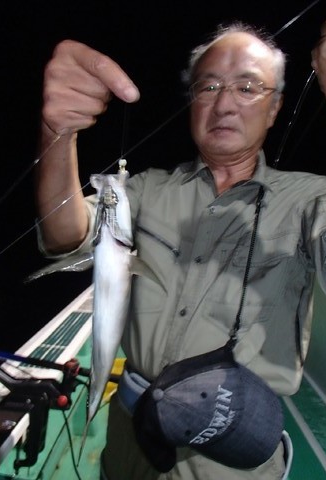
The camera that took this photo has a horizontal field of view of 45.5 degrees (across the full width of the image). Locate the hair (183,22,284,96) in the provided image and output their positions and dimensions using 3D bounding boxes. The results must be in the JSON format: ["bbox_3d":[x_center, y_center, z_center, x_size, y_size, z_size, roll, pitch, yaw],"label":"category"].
[{"bbox_3d":[0.148,-0.334,0.776,0.184,0.168,0.178,8,18,18],"label":"hair"}]

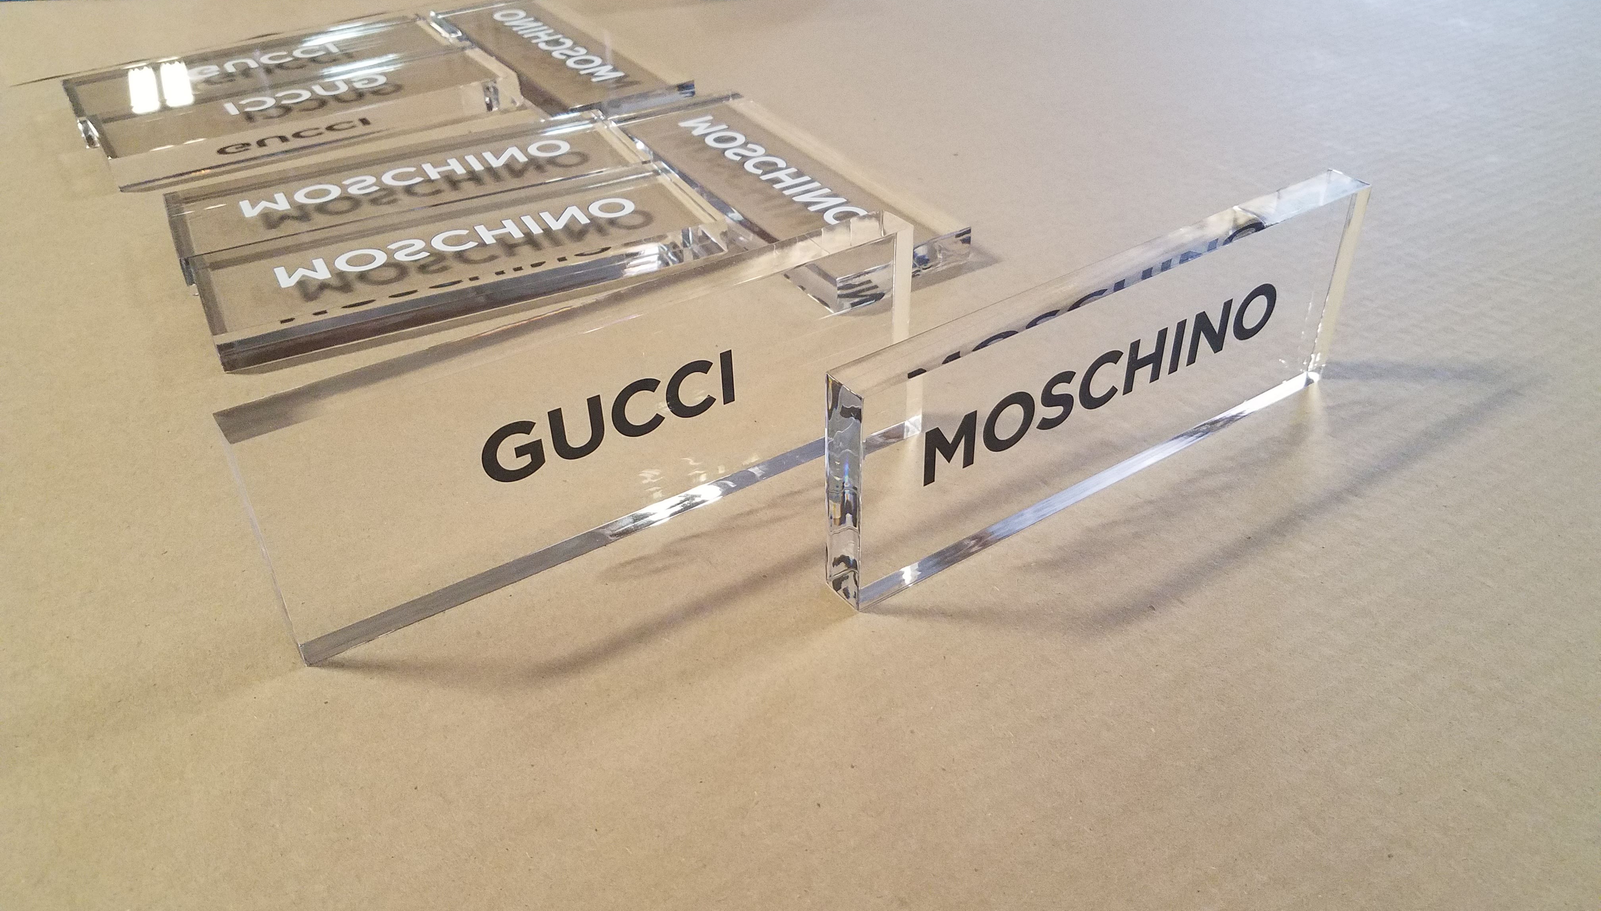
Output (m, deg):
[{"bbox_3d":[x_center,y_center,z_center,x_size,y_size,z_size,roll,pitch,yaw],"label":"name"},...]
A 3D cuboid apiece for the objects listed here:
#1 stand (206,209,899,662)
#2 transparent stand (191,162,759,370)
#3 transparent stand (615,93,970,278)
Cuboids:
[{"bbox_3d":[-0.054,-0.011,0.358,0.206,0.074,0.015,-22,41,-27],"label":"stand"},{"bbox_3d":[-0.143,-0.087,0.517,0.210,0.015,0.076,-18,39,-22],"label":"transparent stand"},{"bbox_3d":[-0.012,-0.132,0.579,0.078,0.014,0.205,-20,40,-24],"label":"transparent stand"}]

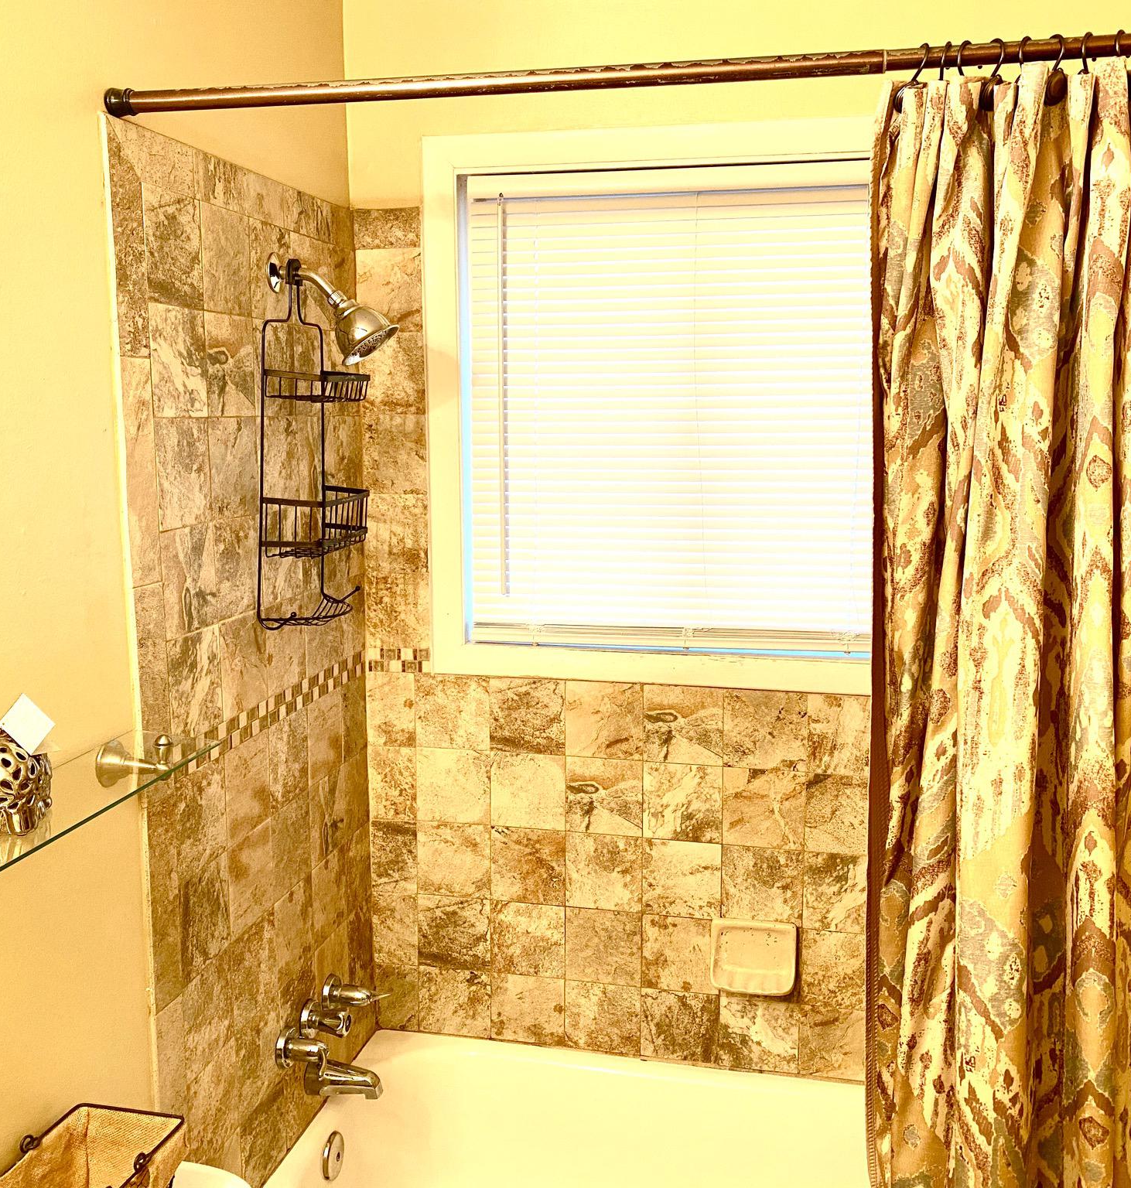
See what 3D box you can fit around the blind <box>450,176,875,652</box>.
[{"bbox_3d":[0.233,-0.334,2.233,0.856,0.902,0.042,2,9,12],"label":"blind"}]

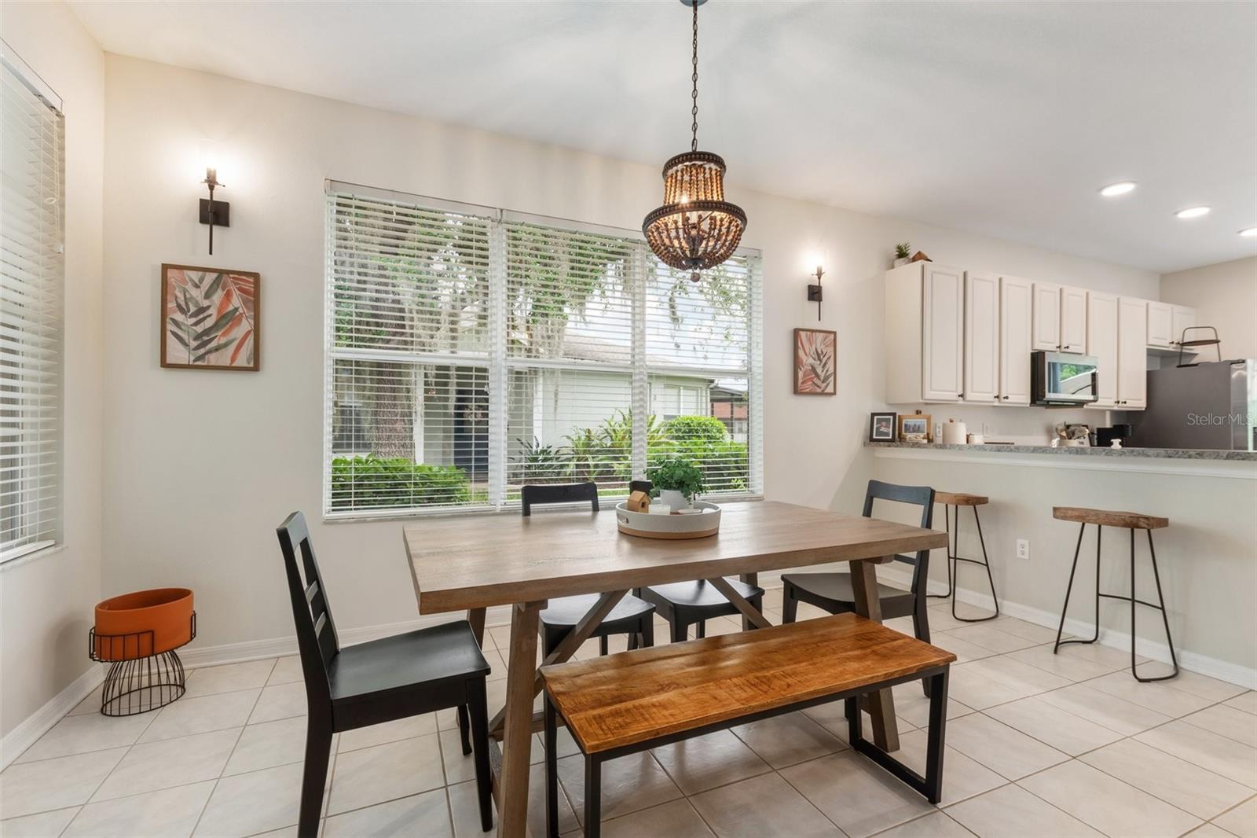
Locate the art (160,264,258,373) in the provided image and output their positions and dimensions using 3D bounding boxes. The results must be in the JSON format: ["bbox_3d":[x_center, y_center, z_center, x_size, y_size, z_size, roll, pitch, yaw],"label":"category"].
[{"bbox_3d":[-2.025,-0.483,2.549,0.388,0.490,0.030,0,-1,-23],"label":"art"}]

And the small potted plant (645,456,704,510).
[{"bbox_3d":[0.196,0.276,2.200,0.250,0.240,0.250,0,-1,0],"label":"small potted plant"}]

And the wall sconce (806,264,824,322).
[{"bbox_3d":[1.404,-0.951,3.885,0.120,0.415,0.100,1,-1,-22],"label":"wall sconce"}]

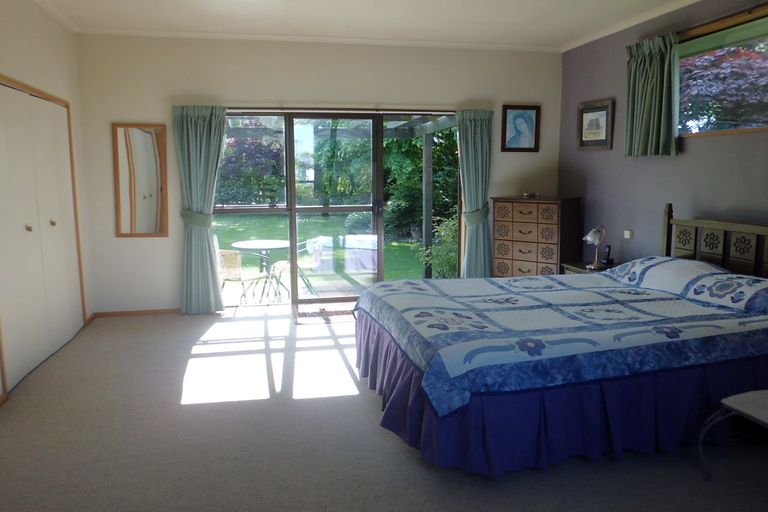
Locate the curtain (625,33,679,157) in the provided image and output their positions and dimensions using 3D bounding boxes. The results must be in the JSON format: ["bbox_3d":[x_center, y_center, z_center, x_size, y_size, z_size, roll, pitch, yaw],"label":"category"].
[{"bbox_3d":[2.249,-1.342,4.704,0.116,0.979,0.571,-2,8,-12],"label":"curtain"}]

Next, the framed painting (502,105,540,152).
[{"bbox_3d":[1.504,-1.387,6.070,0.456,0.492,0.027,-2,8,-12],"label":"framed painting"}]

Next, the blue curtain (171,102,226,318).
[{"bbox_3d":[-1.774,-0.438,5.462,0.476,2.040,0.150,-2,8,-12],"label":"blue curtain"}]

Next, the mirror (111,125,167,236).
[{"bbox_3d":[-2.352,-0.718,5.363,0.462,1.081,0.030,-2,8,-12],"label":"mirror"}]

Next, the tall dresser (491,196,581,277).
[{"bbox_3d":[1.585,-0.029,5.823,0.741,1.126,0.530,7,11,41],"label":"tall dresser"}]

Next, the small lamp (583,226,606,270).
[{"bbox_3d":[1.915,-0.075,5.067,0.197,0.389,0.143,-3,8,-17],"label":"small lamp"}]

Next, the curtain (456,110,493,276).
[{"bbox_3d":[0.984,-0.526,5.990,0.381,2.040,0.150,-2,8,-12],"label":"curtain"}]

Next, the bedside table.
[{"bbox_3d":[2.009,0.367,5.186,0.476,0.517,0.558,-2,8,-12],"label":"bedside table"}]

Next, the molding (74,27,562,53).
[{"bbox_3d":[-0.423,-2.165,5.560,4.923,0.063,0.068,-2,8,-12],"label":"molding"}]

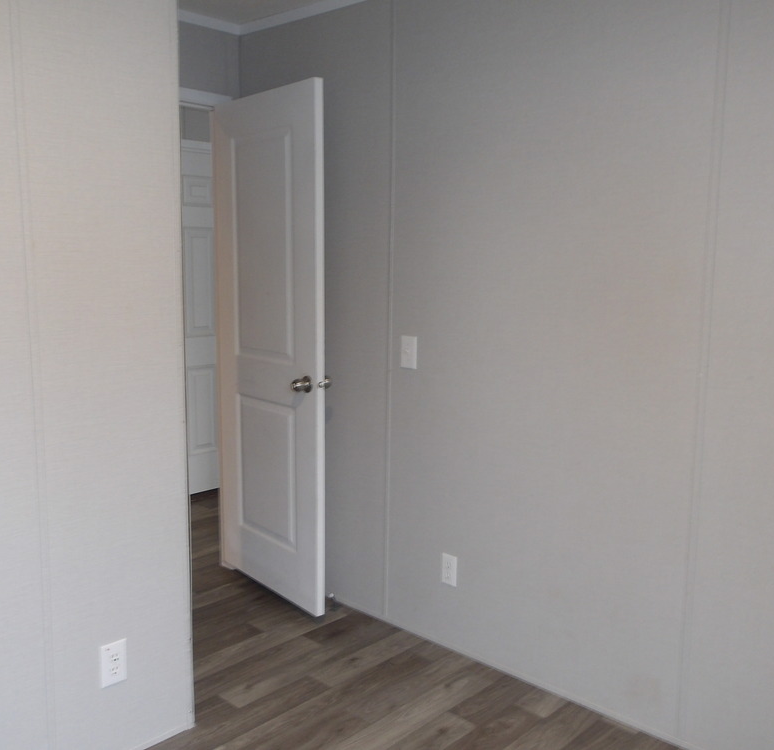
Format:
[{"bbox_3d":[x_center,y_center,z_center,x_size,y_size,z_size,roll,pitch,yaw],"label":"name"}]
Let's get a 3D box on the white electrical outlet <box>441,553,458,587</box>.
[{"bbox_3d":[0.229,0.722,2.883,0.069,0.115,0.008,8,11,41],"label":"white electrical outlet"}]

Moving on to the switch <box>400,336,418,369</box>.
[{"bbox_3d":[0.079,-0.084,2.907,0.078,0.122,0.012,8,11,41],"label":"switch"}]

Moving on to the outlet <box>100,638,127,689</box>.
[{"bbox_3d":[-0.766,0.814,2.196,0.008,0.123,0.079,8,11,41],"label":"outlet"}]

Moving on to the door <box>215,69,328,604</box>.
[{"bbox_3d":[-0.495,-0.096,3.242,0.038,2.063,0.710,-7,11,-41],"label":"door"}]

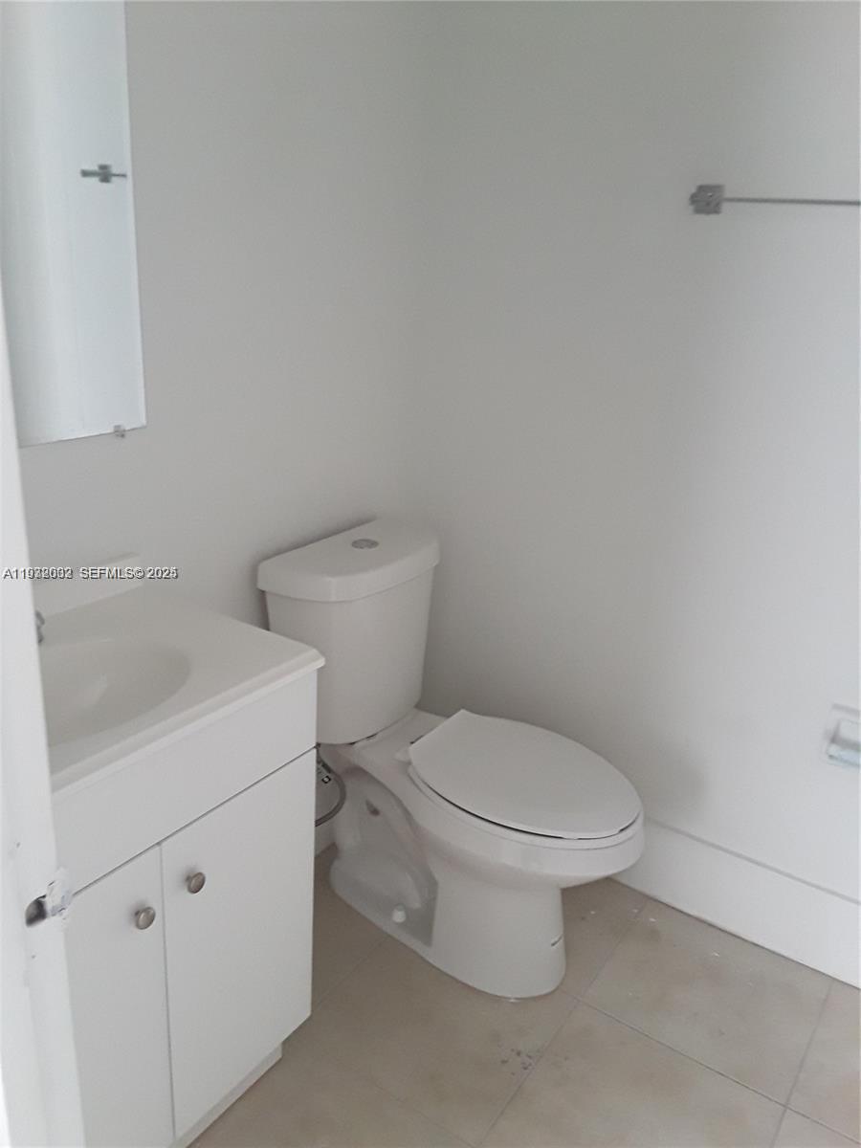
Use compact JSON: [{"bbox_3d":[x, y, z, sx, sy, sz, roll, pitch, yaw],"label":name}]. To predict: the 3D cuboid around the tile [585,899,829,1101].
[{"bbox_3d":[0.556,0.834,1.866,0.401,0.010,0.380,16,23,30],"label":"tile"}]

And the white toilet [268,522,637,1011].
[{"bbox_3d":[0.064,0.383,1.863,0.736,0.781,0.385,16,23,30],"label":"white toilet"}]

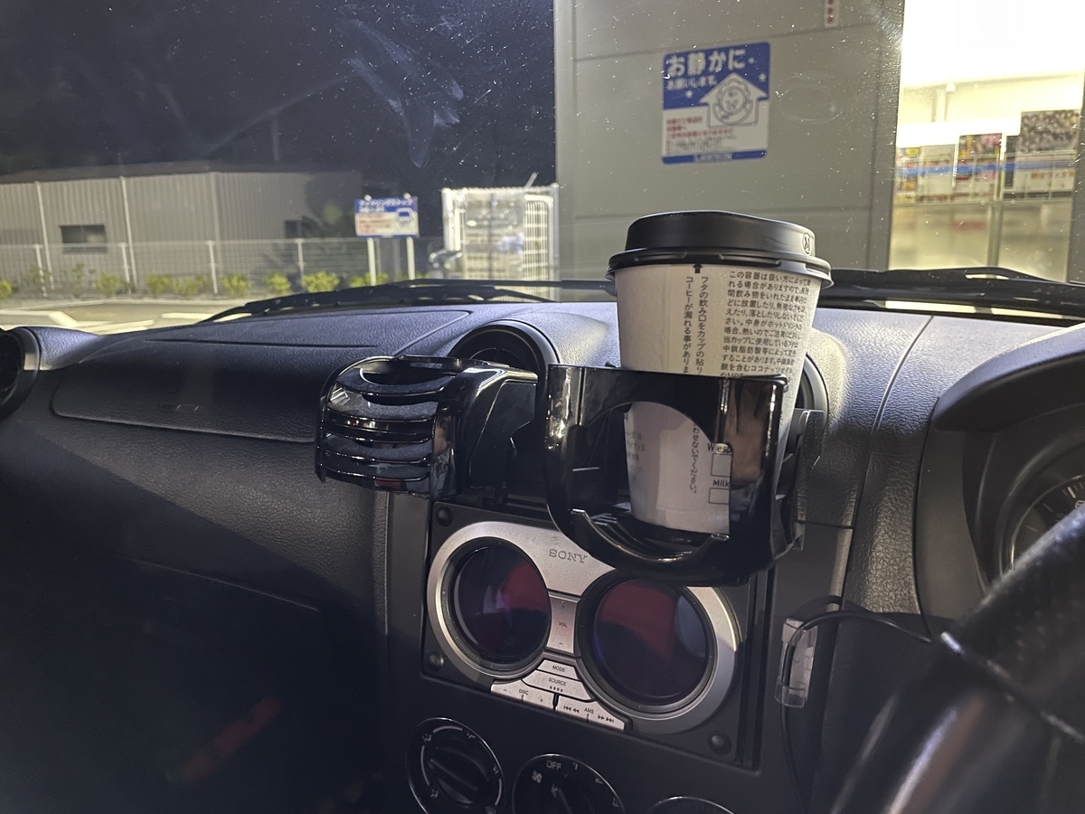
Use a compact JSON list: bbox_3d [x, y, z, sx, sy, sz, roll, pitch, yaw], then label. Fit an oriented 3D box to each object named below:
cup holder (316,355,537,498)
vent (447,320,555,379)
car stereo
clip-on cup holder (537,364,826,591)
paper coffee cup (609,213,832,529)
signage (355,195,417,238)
[{"bbox_3d":[-0.055,0.005,0.423,0.079,0.066,0.096,4,13,27],"label":"cup holder"},{"bbox_3d":[-0.027,-0.008,0.477,0.084,0.084,0.032,4,-9,27],"label":"vent"},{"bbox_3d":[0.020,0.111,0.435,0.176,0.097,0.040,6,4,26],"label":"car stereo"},{"bbox_3d":[0.067,0.019,0.357,0.094,0.088,0.101,6,12,26],"label":"clip-on cup holder"},{"bbox_3d":[0.071,-0.015,0.343,0.092,0.127,0.092,3,6,0],"label":"paper coffee cup"},{"bbox_3d":[-3.045,-3.728,16.000,1.230,0.770,0.050,0,11,7],"label":"signage"}]

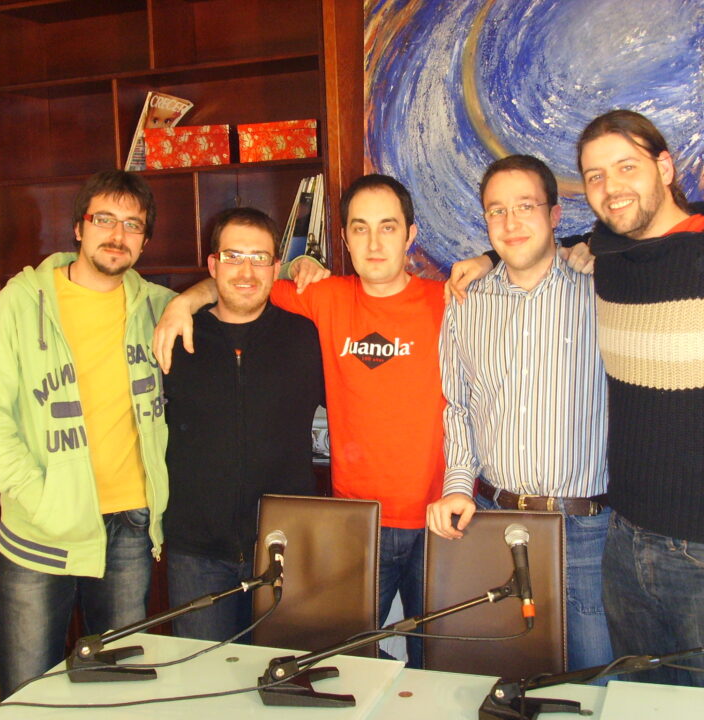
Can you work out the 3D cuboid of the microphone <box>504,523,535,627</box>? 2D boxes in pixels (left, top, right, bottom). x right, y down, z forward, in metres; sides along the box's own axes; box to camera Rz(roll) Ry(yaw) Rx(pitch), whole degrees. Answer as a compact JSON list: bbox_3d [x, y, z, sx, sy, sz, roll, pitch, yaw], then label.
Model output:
[{"bbox_3d":[0.348,0.441,2.223,0.052,0.210,0.052,-8,-18,7],"label":"microphone"}]

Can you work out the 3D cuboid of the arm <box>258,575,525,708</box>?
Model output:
[{"bbox_3d":[0.084,0.558,2.197,0.552,0.221,0.163,-2,5,-6],"label":"arm"}]

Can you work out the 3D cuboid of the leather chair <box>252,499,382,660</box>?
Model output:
[{"bbox_3d":[-0.149,0.881,2.438,0.380,1.042,0.560,0,5,19],"label":"leather chair"}]

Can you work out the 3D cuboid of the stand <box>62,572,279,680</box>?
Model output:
[{"bbox_3d":[-0.391,0.575,2.371,0.464,0.187,0.161,-3,5,-15],"label":"stand"}]

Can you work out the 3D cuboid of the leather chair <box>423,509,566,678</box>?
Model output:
[{"bbox_3d":[0.267,0.886,2.253,0.380,1.038,0.560,0,5,16],"label":"leather chair"}]

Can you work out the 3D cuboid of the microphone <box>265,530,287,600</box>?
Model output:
[{"bbox_3d":[-0.169,0.461,2.441,0.052,0.052,0.198,-2,41,-4],"label":"microphone"}]

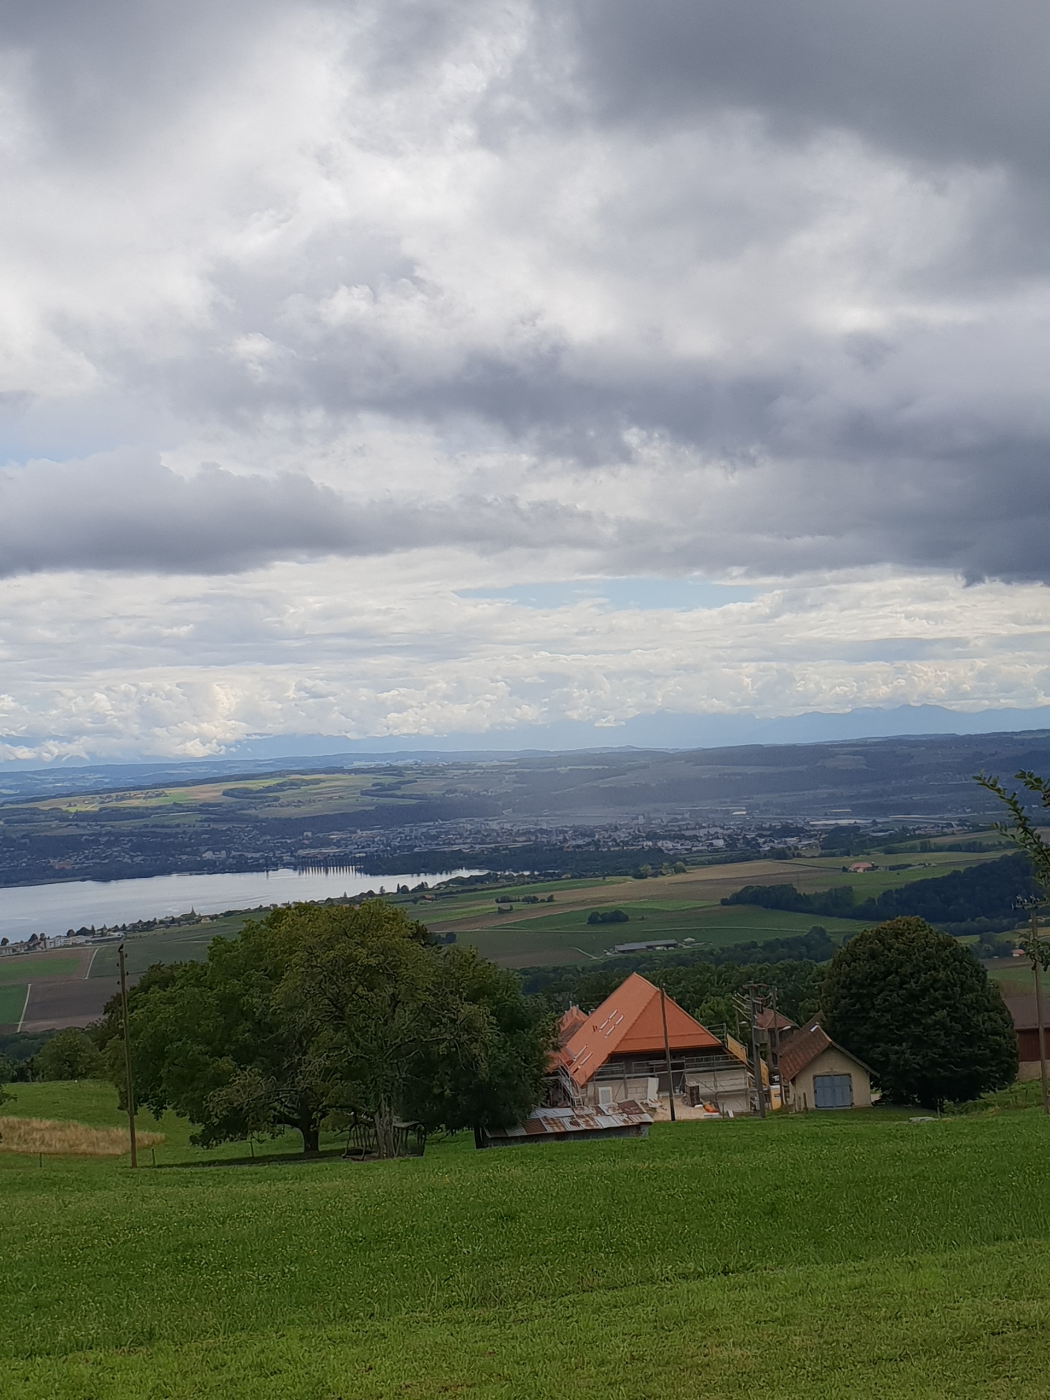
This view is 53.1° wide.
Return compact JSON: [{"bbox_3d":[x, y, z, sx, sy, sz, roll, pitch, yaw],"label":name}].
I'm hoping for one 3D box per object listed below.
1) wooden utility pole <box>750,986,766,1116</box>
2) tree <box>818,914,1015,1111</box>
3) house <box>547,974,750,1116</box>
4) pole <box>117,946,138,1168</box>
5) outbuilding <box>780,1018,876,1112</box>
[{"bbox_3d":[17.503,26.583,79.000,0.450,9.700,0.400,-2,-2,0],"label":"wooden utility pole"},{"bbox_3d":[31.873,25.242,85.000,15.600,15.300,15.000,-2,-2,0],"label":"tree"},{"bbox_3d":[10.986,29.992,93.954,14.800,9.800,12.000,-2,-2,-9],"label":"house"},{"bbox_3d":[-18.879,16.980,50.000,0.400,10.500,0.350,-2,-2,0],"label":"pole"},{"bbox_3d":[23.475,28.637,82.579,6.700,5.000,5.500,-2,-2,5],"label":"outbuilding"}]

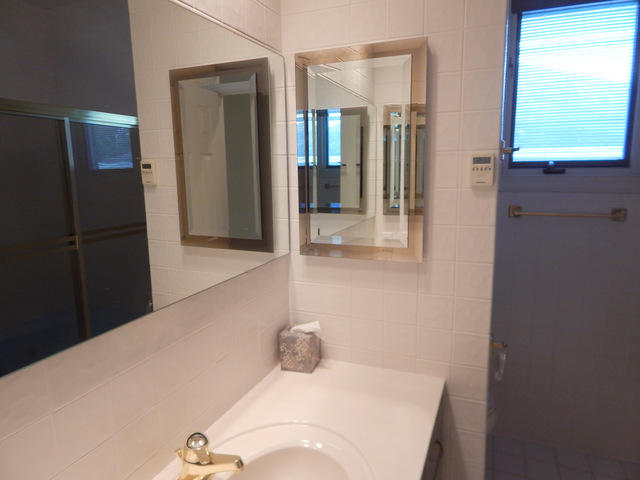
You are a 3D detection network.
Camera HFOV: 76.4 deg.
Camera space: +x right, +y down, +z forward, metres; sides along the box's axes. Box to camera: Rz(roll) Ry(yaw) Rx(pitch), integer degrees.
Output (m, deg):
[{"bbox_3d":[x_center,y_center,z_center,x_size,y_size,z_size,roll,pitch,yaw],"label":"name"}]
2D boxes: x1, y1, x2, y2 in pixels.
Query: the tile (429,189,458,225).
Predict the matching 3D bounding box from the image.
[{"bbox_3d":[0.359,-0.098,1.226,0.108,0.108,0.010,3,10,22],"label":"tile"}]

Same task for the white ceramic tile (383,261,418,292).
[{"bbox_3d":[0.258,0.111,1.295,0.107,0.106,0.010,3,10,23],"label":"white ceramic tile"}]

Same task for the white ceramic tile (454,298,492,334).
[{"bbox_3d":[0.463,0.230,1.238,0.105,0.108,0.008,3,10,22],"label":"white ceramic tile"}]

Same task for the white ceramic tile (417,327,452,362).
[{"bbox_3d":[0.366,0.333,1.295,0.108,0.108,0.008,3,10,22],"label":"white ceramic tile"}]

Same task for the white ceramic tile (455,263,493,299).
[{"bbox_3d":[0.456,0.120,1.213,0.100,0.106,0.010,3,10,23],"label":"white ceramic tile"}]

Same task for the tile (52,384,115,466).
[{"bbox_3d":[-0.419,0.326,0.723,0.010,0.106,0.107,3,10,23],"label":"tile"}]

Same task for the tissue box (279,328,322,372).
[{"bbox_3d":[-0.064,0.372,1.400,0.109,0.123,0.106,2,10,17],"label":"tissue box"}]

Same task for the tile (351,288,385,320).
[{"bbox_3d":[0.160,0.215,1.360,0.108,0.108,0.008,3,10,22],"label":"tile"}]

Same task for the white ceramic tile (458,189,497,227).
[{"bbox_3d":[0.460,-0.093,1.186,0.105,0.108,0.010,3,10,22],"label":"white ceramic tile"}]

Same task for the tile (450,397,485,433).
[{"bbox_3d":[0.463,0.548,1.283,0.100,0.106,0.010,3,10,23],"label":"tile"}]

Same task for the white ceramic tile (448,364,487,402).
[{"bbox_3d":[0.468,0.446,1.272,0.105,0.108,0.008,3,10,22],"label":"white ceramic tile"}]

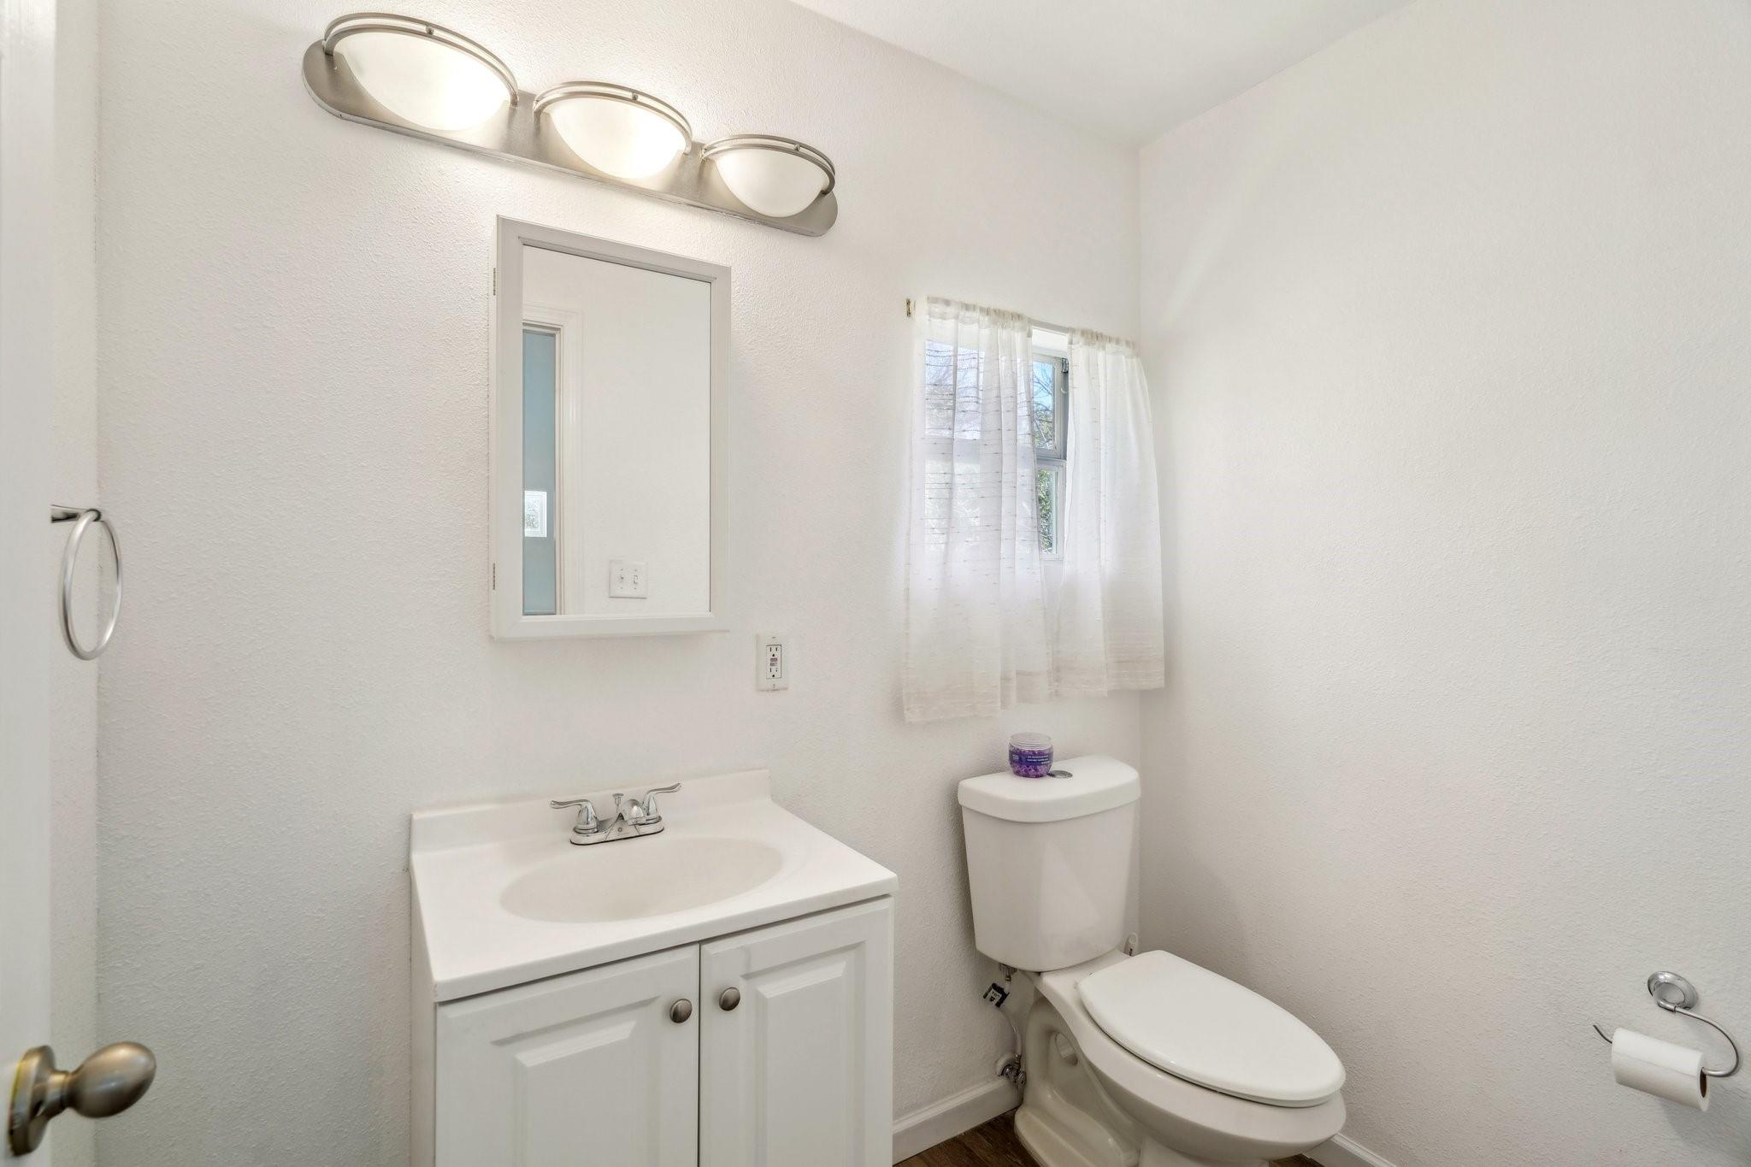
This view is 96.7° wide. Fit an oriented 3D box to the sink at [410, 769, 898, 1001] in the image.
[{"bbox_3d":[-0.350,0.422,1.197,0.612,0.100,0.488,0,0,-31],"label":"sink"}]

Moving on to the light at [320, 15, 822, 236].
[{"bbox_3d":[-0.436,-0.765,1.344,0.908,0.142,0.156,0,0,-31],"label":"light"}]

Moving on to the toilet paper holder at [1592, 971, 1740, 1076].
[{"bbox_3d":[1.263,0.701,1.246,0.066,0.142,0.167,0,0,-33],"label":"toilet paper holder"}]

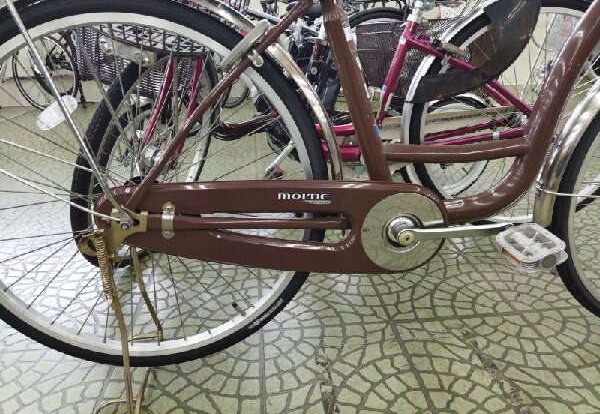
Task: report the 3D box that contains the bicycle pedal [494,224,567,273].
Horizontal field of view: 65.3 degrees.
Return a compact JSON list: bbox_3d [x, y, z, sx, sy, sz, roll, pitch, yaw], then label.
[{"bbox_3d":[0.349,0.060,0.713,0.068,0.025,0.099,-27,22,4],"label":"bicycle pedal"}]

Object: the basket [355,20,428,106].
[{"bbox_3d":[0.341,-0.543,1.746,0.230,0.265,0.280,-8,23,-17],"label":"basket"}]

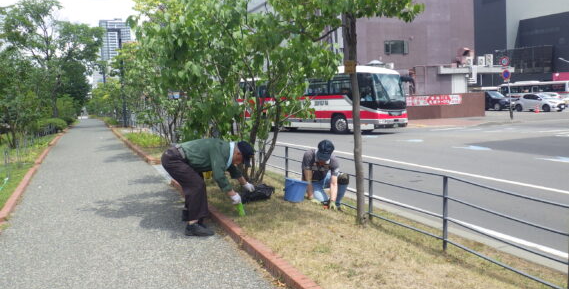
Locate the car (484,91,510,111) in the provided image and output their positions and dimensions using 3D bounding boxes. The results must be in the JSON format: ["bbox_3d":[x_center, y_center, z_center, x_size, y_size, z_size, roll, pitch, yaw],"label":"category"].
[{"bbox_3d":[19.052,-4.063,43.000,1.730,1.740,4.450,-6,7,-33],"label":"car"}]

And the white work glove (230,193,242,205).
[{"bbox_3d":[-0.511,0.582,4.900,0.120,0.125,0.100,-3,6,-8],"label":"white work glove"}]

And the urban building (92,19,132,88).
[{"bbox_3d":[-192.184,-93.526,525.000,34.000,95.000,30.000,-5,6,-24],"label":"urban building"}]

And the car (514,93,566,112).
[{"bbox_3d":[21.499,-3.547,39.000,1.710,1.500,4.020,-5,7,-30],"label":"car"}]

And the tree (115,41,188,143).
[{"bbox_3d":[-3.980,-1.604,14.200,2.500,3.200,2.500,-5,6,-24],"label":"tree"}]

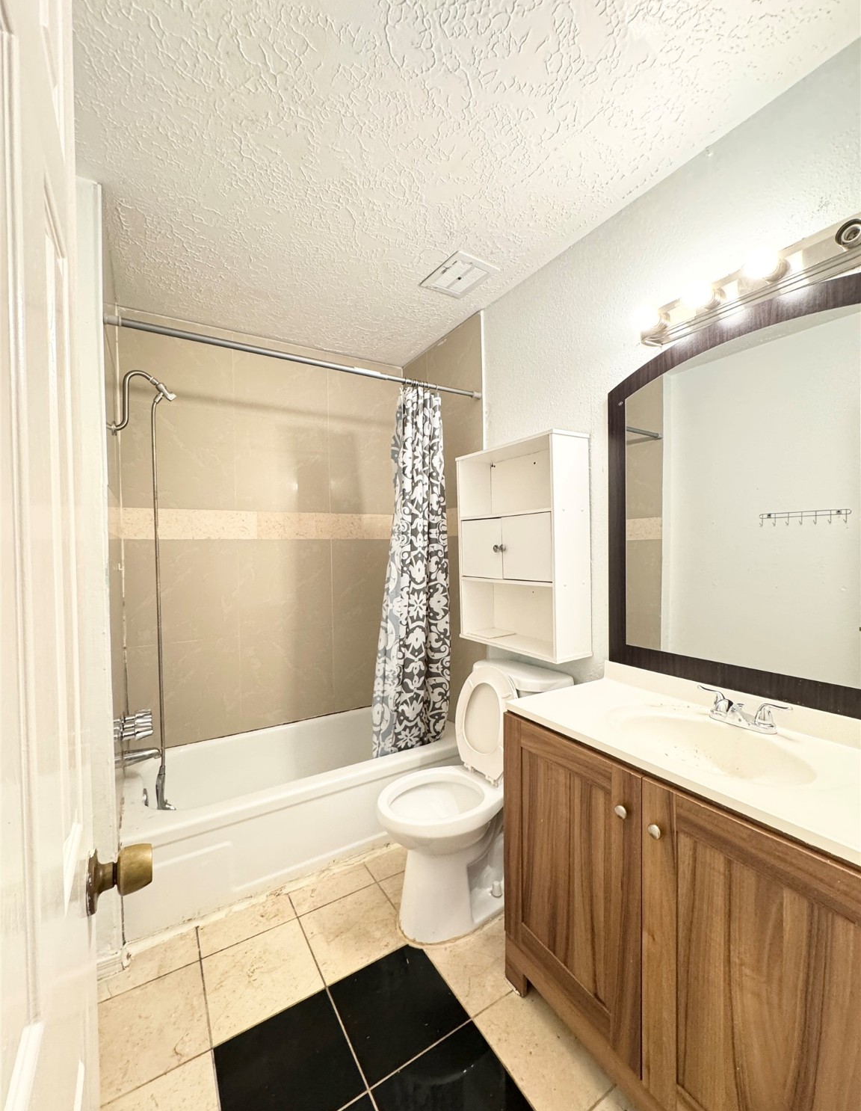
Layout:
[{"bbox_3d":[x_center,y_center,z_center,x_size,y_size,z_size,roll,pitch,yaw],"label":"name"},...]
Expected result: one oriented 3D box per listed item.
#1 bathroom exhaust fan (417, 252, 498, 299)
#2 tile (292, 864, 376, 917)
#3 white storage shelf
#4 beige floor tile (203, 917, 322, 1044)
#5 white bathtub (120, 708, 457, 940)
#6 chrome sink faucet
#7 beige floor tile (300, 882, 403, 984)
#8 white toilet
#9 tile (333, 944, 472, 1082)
[{"bbox_3d":[0.116,-1.167,1.940,0.211,0.019,0.265,-2,2,-31],"label":"bathroom exhaust fan"},{"bbox_3d":[-0.380,1.298,1.810,0.309,0.010,0.142,-2,2,-31],"label":"tile"},{"bbox_3d":[0.361,-0.034,1.922,0.186,0.817,0.593,-2,2,-31],"label":"white storage shelf"},{"bbox_3d":[-0.527,1.310,1.452,0.309,0.010,0.309,-2,2,-31],"label":"beige floor tile"},{"bbox_3d":[-0.589,1.109,2.274,1.502,0.354,0.757,-2,2,-31],"label":"white bathtub"},{"bbox_3d":[0.785,0.407,1.205,0.128,0.075,0.225,-2,2,-31],"label":"chrome sink faucet"},{"bbox_3d":[-0.261,1.301,1.615,0.309,0.010,0.309,-2,2,-31],"label":"beige floor tile"},{"bbox_3d":[0.144,0.875,1.787,0.723,0.820,0.432,-2,2,-31],"label":"white toilet"},{"bbox_3d":[-0.097,1.304,1.348,0.309,0.010,0.309,-2,2,-31],"label":"tile"}]

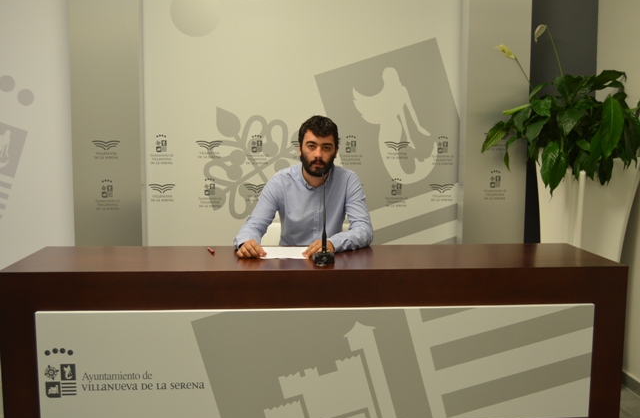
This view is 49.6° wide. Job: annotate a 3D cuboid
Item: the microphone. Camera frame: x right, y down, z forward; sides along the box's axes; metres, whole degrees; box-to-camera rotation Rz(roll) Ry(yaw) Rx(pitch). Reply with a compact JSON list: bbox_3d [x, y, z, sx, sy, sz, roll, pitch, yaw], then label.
[{"bbox_3d":[0.012,0.026,2.510,0.080,0.345,0.150,0,6,-3],"label":"microphone"}]

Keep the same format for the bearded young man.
[{"bbox_3d":[-0.060,0.262,2.910,0.550,1.300,0.700,0,6,-2],"label":"bearded young man"}]

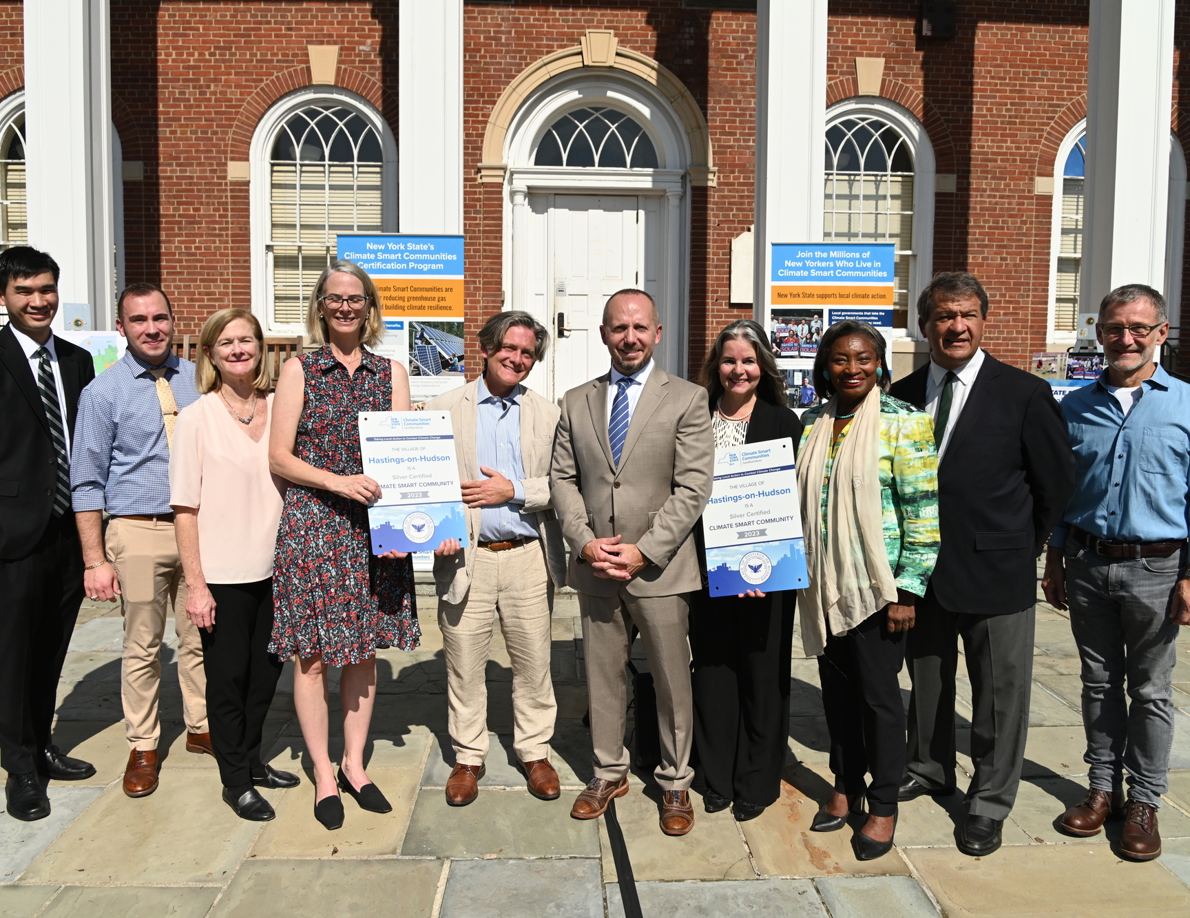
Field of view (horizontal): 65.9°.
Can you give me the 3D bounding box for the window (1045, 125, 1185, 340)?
[{"bbox_3d":[5.723,-2.562,10.048,1.540,2.570,0.200,0,5,-2],"label":"window"}]

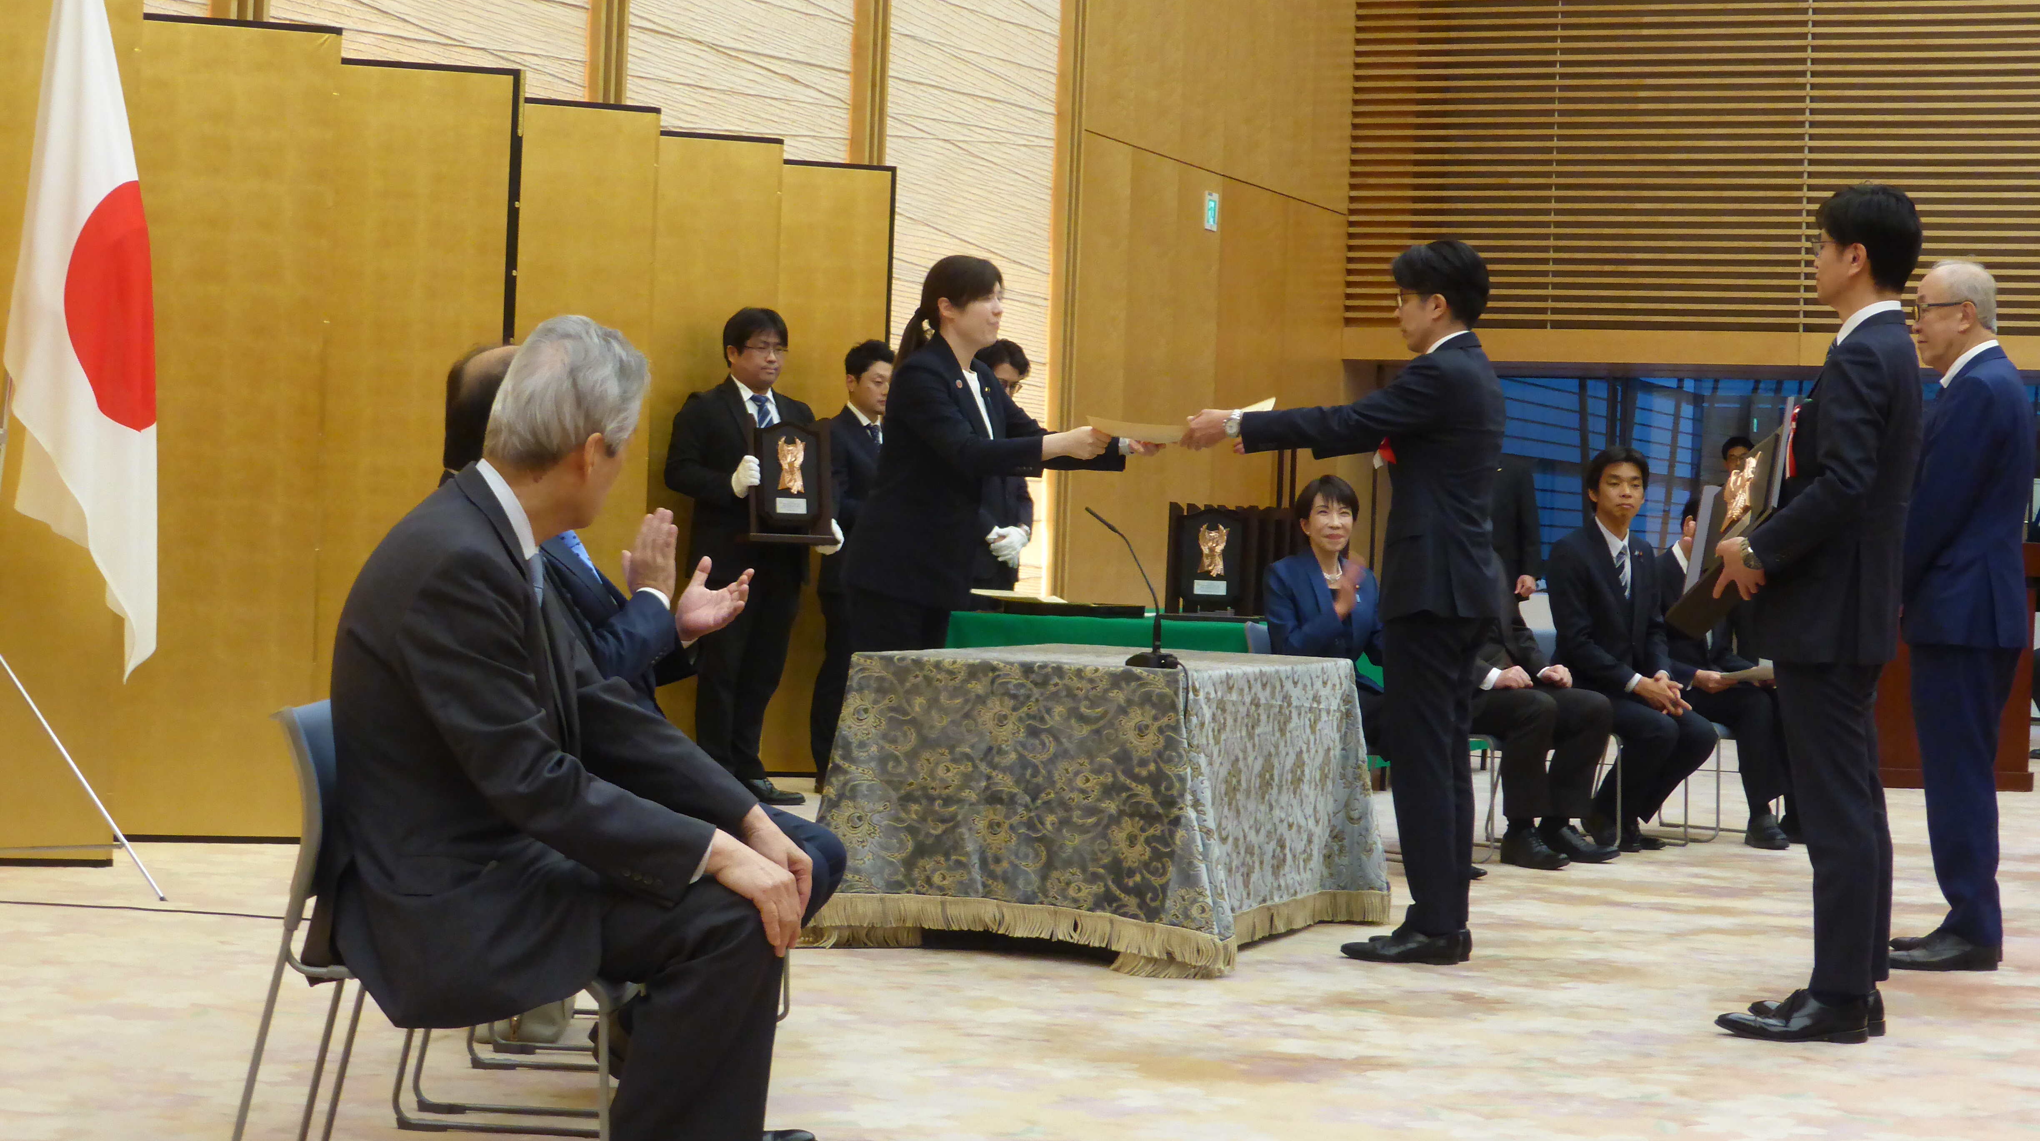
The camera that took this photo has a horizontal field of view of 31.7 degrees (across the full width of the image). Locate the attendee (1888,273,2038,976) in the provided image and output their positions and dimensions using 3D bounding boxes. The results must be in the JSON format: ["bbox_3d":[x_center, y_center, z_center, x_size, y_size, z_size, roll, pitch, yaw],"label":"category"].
[{"bbox_3d":[2.338,0.103,8.931,0.360,1.750,0.500,2,1,14],"label":"attendee"}]

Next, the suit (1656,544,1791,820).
[{"bbox_3d":[2.456,0.404,12.603,0.660,0.950,0.480,2,1,30],"label":"suit"}]

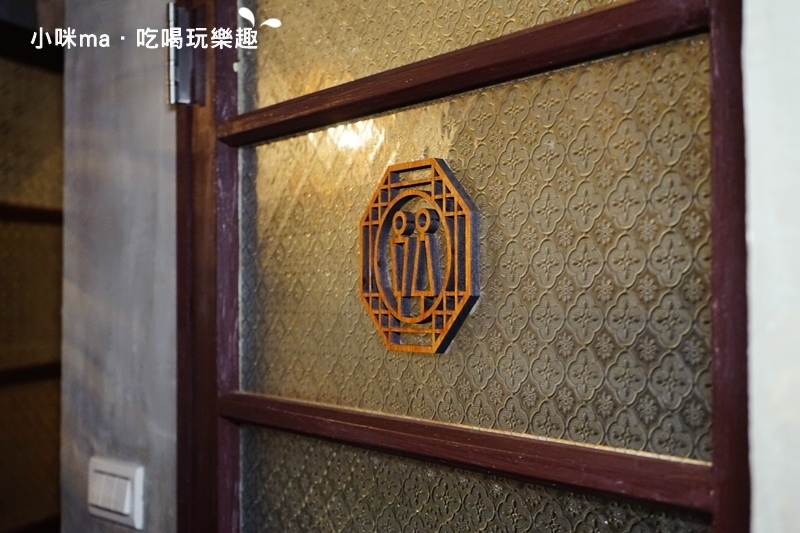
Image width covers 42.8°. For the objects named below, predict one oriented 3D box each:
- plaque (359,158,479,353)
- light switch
[{"bbox_3d":[0.013,-0.007,0.797,0.011,0.147,0.138,2,-3,-37],"label":"plaque"},{"bbox_3d":[-0.331,0.262,1.195,0.013,0.071,0.119,2,-3,-40],"label":"light switch"}]

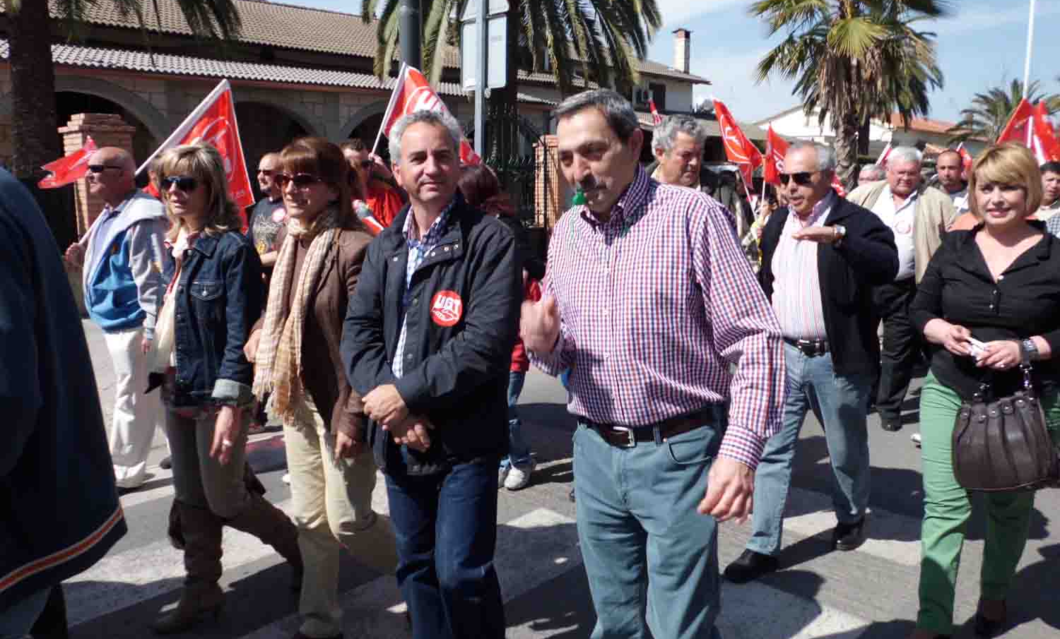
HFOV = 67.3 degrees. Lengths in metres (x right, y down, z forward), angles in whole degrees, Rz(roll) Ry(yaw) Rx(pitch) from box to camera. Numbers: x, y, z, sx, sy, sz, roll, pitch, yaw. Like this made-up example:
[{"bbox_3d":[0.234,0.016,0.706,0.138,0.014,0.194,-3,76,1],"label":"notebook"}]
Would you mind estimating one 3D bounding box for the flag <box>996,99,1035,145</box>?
[{"bbox_3d":[3.228,-1.287,5.300,0.330,0.420,0.150,2,11,10],"label":"flag"}]

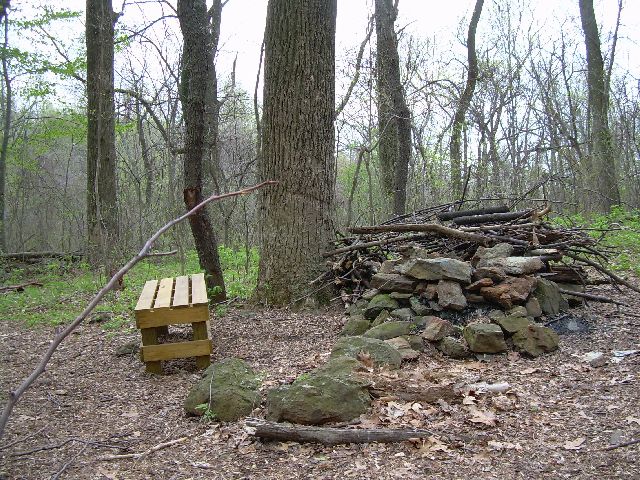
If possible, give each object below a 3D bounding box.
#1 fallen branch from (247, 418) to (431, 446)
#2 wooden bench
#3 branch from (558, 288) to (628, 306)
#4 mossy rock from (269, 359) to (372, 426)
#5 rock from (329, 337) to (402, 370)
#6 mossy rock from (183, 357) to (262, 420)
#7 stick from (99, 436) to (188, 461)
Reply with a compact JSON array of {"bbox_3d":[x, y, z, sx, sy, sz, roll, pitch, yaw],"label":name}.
[{"bbox_3d":[0.099,0.986,3.631,0.970,0.090,0.100,-1,5,5],"label":"fallen branch"},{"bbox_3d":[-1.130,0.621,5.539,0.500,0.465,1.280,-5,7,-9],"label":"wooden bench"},{"bbox_3d":[2.530,0.540,6.500,0.660,0.090,0.140,13,5,0],"label":"branch"},{"bbox_3d":[-0.017,0.861,4.139,0.570,0.250,0.560,-2,5,-6],"label":"mossy rock"},{"bbox_3d":[0.320,0.790,5.071,0.500,0.200,0.420,-2,5,-6],"label":"rock"},{"bbox_3d":[-0.582,0.851,4.157,0.430,0.290,0.460,-2,6,-11],"label":"mossy rock"},{"bbox_3d":[-0.874,1.042,3.539,0.470,0.040,0.110,-4,6,-29],"label":"stick"}]

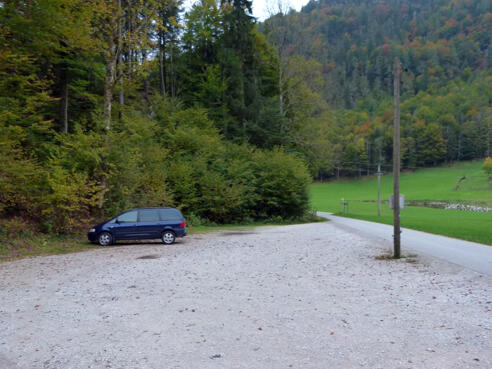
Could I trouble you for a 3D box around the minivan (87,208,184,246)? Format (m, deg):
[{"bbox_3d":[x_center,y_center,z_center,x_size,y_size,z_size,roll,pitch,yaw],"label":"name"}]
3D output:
[{"bbox_3d":[-5.290,2.020,17.620,4.630,1.750,1.840,0,-2,-12],"label":"minivan"}]

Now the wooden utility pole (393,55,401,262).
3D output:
[{"bbox_3d":[5.334,-0.972,12.522,0.220,7.100,0.220,0,-2,0],"label":"wooden utility pole"}]

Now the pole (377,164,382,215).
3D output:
[{"bbox_3d":[16.782,0.701,44.615,0.260,6.620,0.260,0,-2,0],"label":"pole"}]

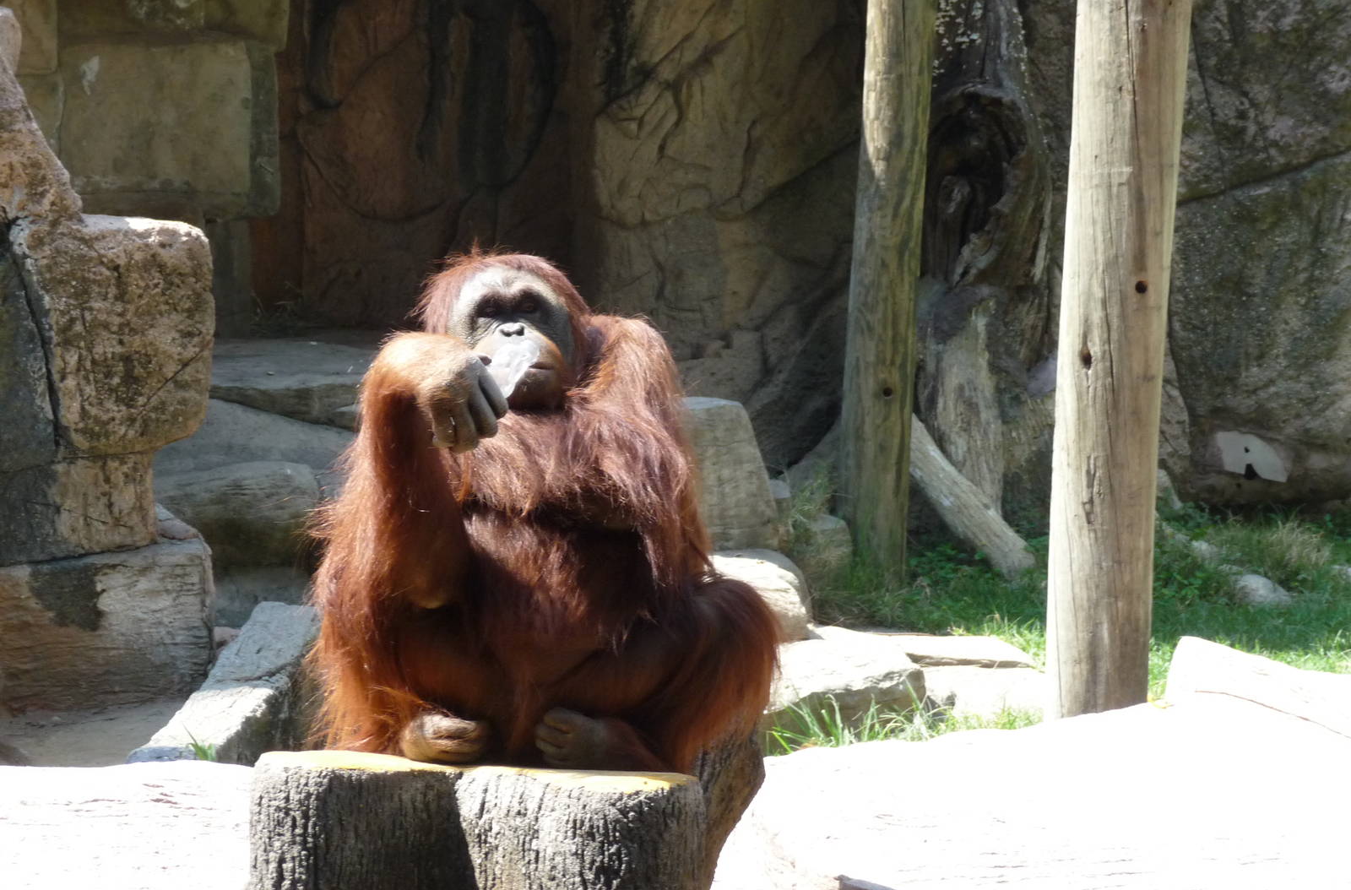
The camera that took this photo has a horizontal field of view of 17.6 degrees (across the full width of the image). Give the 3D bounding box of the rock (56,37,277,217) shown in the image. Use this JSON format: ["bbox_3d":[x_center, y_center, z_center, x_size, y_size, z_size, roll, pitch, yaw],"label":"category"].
[{"bbox_3d":[-1.633,-1.015,14.000,0.646,0.543,0.400,2,7,6],"label":"rock"}]

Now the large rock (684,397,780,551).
[{"bbox_3d":[0.105,0.077,11.900,0.321,0.381,0.300,1,7,-5],"label":"large rock"}]

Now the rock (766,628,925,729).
[{"bbox_3d":[0.337,0.525,9.900,0.425,0.144,0.500,1,7,0],"label":"rock"}]

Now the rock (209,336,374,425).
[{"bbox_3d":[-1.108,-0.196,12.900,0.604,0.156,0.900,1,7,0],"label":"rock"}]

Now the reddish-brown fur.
[{"bbox_3d":[-0.217,0.095,7.000,0.712,0.785,0.550,1,7,-3],"label":"reddish-brown fur"}]

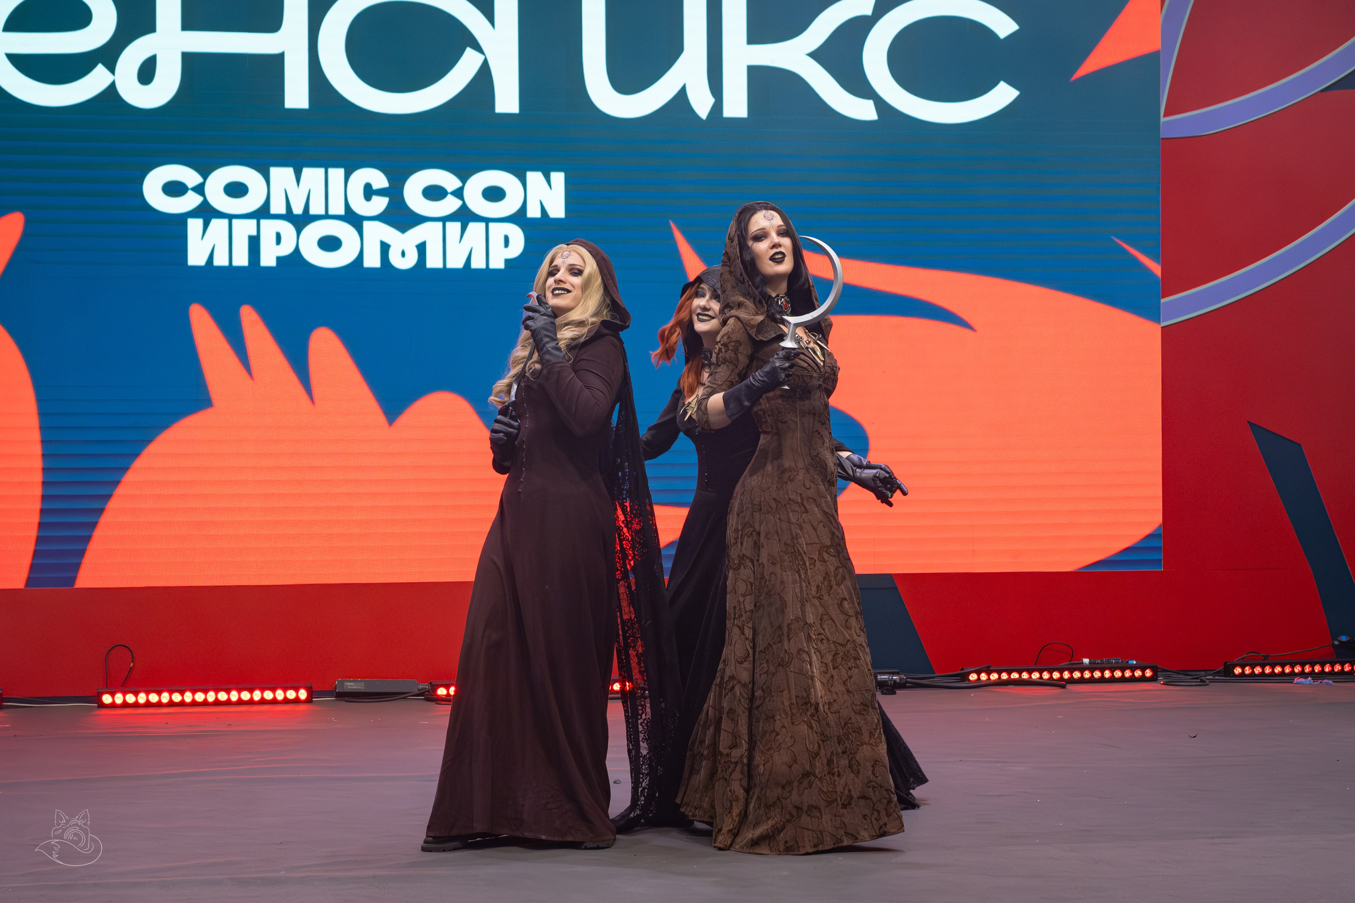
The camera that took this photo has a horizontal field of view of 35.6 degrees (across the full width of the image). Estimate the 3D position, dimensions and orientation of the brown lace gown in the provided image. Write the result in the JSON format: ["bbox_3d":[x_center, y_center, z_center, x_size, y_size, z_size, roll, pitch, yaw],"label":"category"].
[{"bbox_3d":[0.332,0.363,6.150,0.650,1.530,0.610,0,0,38],"label":"brown lace gown"}]

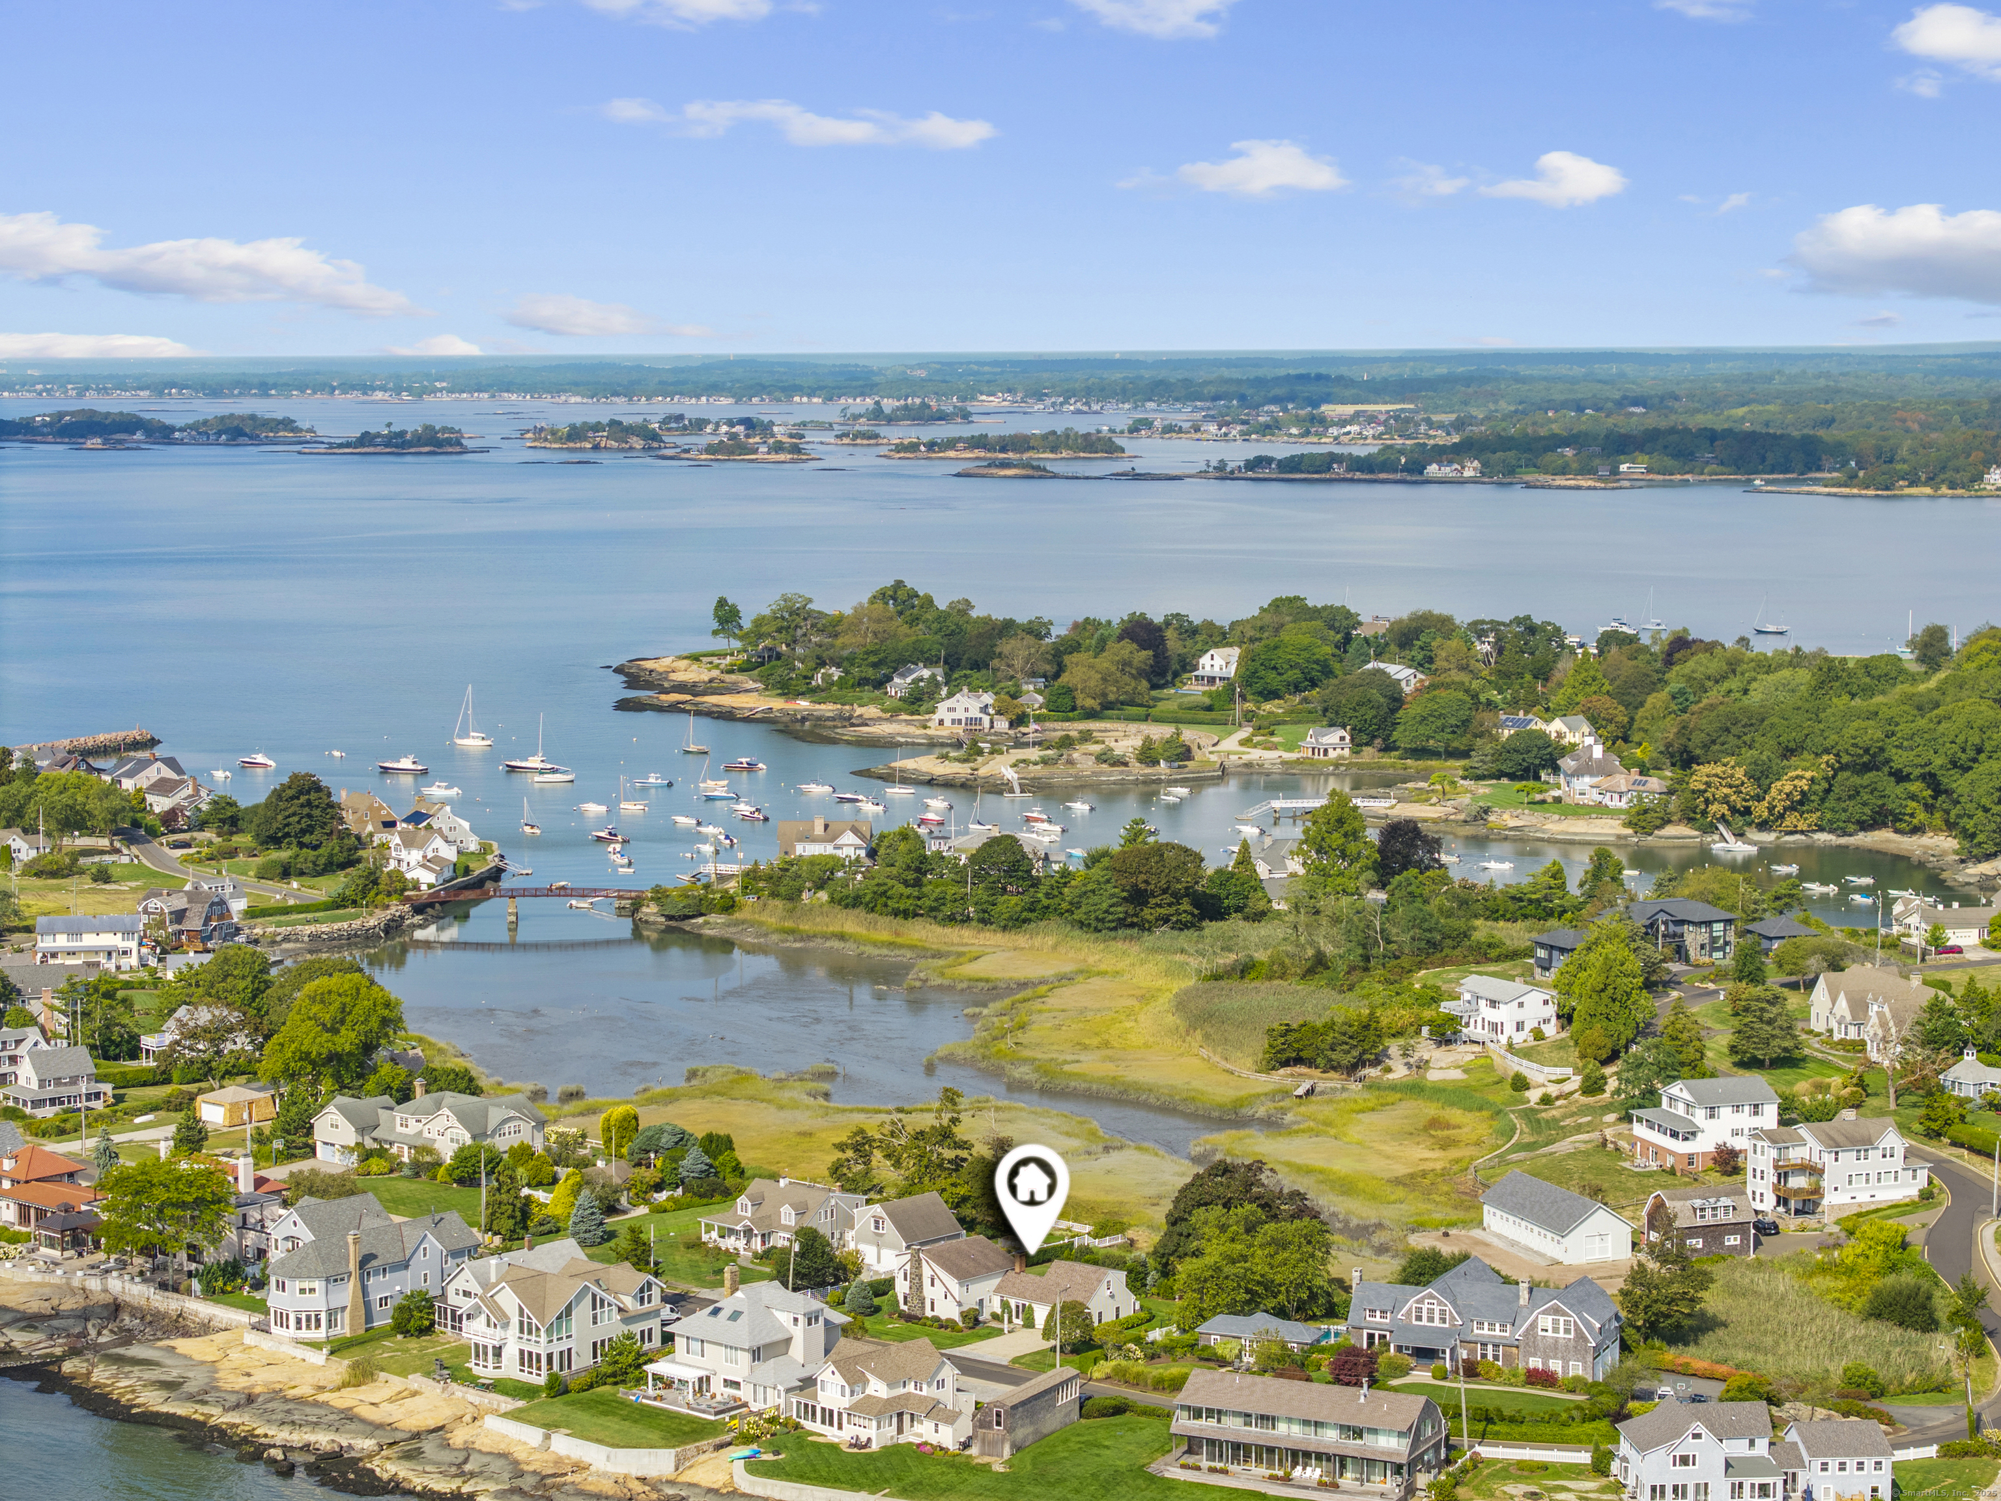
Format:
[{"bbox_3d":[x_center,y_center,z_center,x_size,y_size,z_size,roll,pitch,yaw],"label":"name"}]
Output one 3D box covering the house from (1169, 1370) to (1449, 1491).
[{"bbox_3d":[26.370,57.490,346.340,21.500,7.200,9.600,3,6,25],"label":"house"}]

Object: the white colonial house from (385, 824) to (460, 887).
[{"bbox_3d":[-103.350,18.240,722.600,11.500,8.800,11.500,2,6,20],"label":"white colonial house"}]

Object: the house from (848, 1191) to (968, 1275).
[{"bbox_3d":[-9.650,49.980,423.270,8.600,6.500,8.500,-6,8,-45],"label":"house"}]

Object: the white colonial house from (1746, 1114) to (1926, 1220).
[{"bbox_3d":[94.870,46.930,458.560,19.500,10.700,10.800,-3,6,-24],"label":"white colonial house"}]

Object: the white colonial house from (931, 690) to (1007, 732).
[{"bbox_3d":[-8.610,-9.610,994.170,15.500,10.000,13.000,1,6,12],"label":"white colonial house"}]

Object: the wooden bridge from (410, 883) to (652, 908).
[{"bbox_3d":[-82.300,24.660,699.630,42.700,2.400,2.800,-1,6,-7],"label":"wooden bridge"}]

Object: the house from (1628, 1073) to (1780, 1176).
[{"bbox_3d":[80.670,42.360,462.960,13.700,9.600,10.200,-2,6,-18],"label":"house"}]

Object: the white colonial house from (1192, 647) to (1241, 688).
[{"bbox_3d":[62.200,-23.160,1131.550,12.000,10.300,13.800,4,7,35],"label":"white colonial house"}]

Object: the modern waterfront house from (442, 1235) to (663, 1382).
[{"bbox_3d":[-43.320,52.430,382.120,17.800,9.000,17.200,5,7,38],"label":"modern waterfront house"}]

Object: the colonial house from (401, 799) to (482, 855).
[{"bbox_3d":[-110.700,15.250,801.440,12.300,9.500,12.600,-3,7,-29],"label":"colonial house"}]

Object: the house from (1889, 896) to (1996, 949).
[{"bbox_3d":[157.910,28.010,670.210,15.600,7.000,13.000,-1,6,-9],"label":"house"}]

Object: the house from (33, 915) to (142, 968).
[{"bbox_3d":[-140.410,29.280,622.360,16.200,7.200,9.500,-1,6,-13],"label":"house"}]

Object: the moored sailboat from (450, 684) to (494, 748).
[{"bbox_3d":[-135.900,-8.870,1043.970,10.700,15.900,3.400,2,6,20],"label":"moored sailboat"}]

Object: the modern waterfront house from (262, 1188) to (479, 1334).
[{"bbox_3d":[-64.900,52.900,417.670,13.600,11.200,25.300,6,8,44],"label":"modern waterfront house"}]

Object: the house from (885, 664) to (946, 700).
[{"bbox_3d":[-21.700,-17.500,1053.680,15.000,8.600,13.000,-1,6,-10],"label":"house"}]

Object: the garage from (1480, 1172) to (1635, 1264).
[{"bbox_3d":[62.640,52.320,455.490,9.150,6.600,19.660,-2,6,-21],"label":"garage"}]

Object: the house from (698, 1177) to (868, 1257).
[{"bbox_3d":[-24.520,51.990,455.770,13.700,7.200,14.200,5,8,43],"label":"house"}]

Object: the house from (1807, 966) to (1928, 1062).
[{"bbox_3d":[119.460,34.810,546.480,15.000,8.800,24.500,-2,6,-18],"label":"house"}]

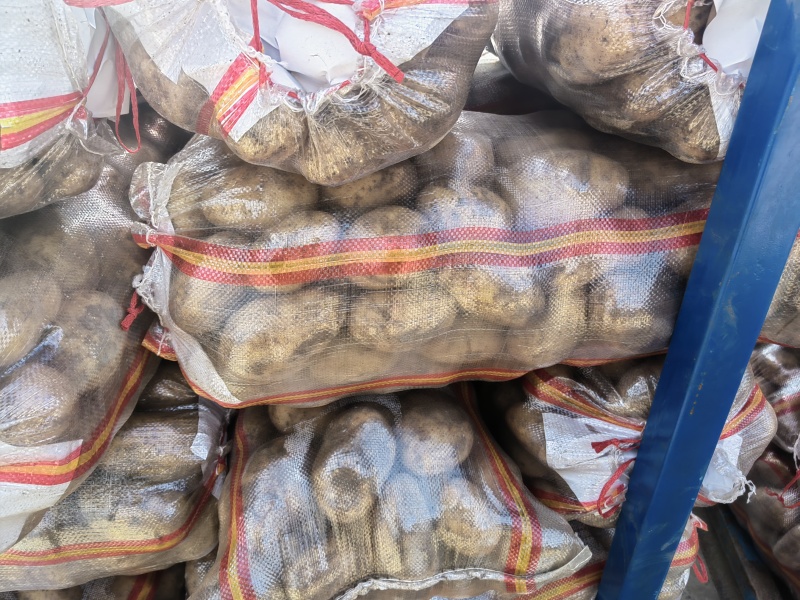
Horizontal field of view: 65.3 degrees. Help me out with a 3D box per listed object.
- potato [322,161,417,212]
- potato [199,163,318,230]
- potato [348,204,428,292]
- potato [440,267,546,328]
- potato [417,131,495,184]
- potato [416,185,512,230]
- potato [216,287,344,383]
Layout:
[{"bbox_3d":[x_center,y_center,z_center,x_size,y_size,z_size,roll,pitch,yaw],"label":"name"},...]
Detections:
[{"bbox_3d":[-0.031,-0.124,0.655,0.104,0.065,0.066,-10,20,-7],"label":"potato"},{"bbox_3d":[-0.141,-0.103,0.620,0.121,0.066,0.070,-4,20,-7],"label":"potato"},{"bbox_3d":[-0.012,-0.050,0.610,0.080,0.082,0.080,0,19,-7],"label":"potato"},{"bbox_3d":[0.091,-0.002,0.610,0.106,0.059,0.064,14,18,-7],"label":"potato"},{"bbox_3d":[0.061,-0.151,0.675,0.086,0.071,0.070,0,19,-7],"label":"potato"},{"bbox_3d":[0.065,-0.087,0.630,0.097,0.065,0.068,5,19,-7],"label":"potato"},{"bbox_3d":[-0.112,0.032,0.585,0.124,0.073,0.075,-22,23,-7],"label":"potato"}]

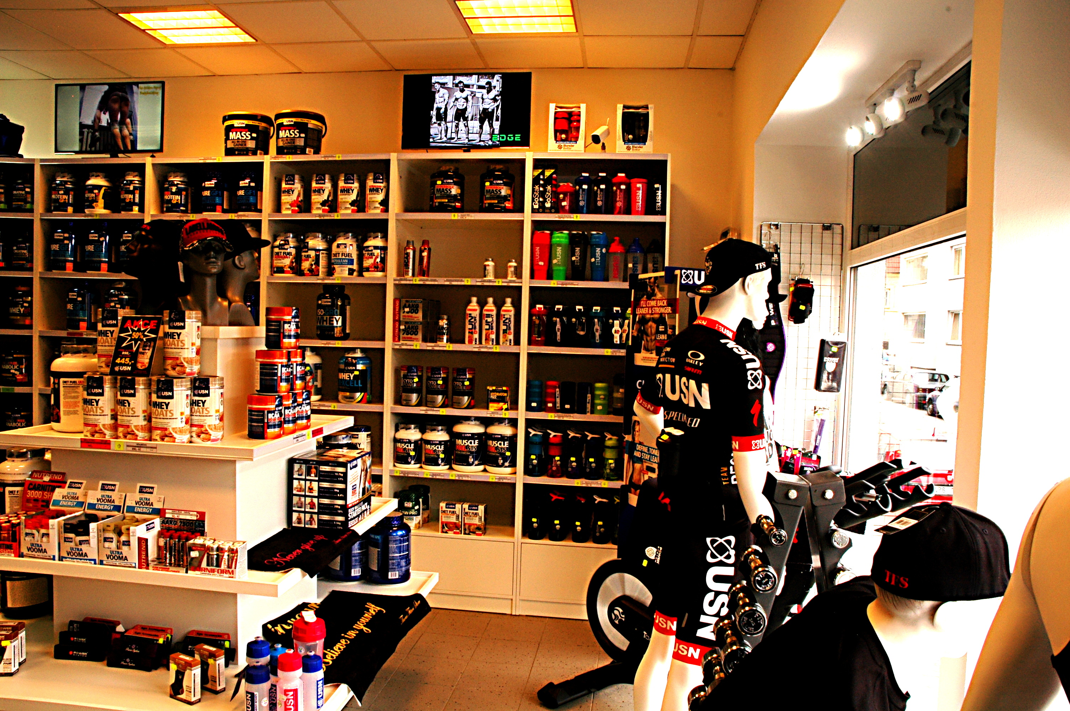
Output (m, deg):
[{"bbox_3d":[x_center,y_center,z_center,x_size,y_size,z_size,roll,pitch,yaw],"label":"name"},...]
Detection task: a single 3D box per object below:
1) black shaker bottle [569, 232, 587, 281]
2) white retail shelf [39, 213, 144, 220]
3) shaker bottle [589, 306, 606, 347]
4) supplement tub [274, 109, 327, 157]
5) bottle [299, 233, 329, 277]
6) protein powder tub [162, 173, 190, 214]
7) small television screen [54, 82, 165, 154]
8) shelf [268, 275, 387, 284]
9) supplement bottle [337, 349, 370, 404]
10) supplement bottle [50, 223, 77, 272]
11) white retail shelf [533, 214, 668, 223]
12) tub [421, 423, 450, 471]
[{"bbox_3d":[0.253,-0.566,4.601,0.097,0.284,0.100,2,3,10],"label":"black shaker bottle"},{"bbox_3d":[-2.617,-0.832,4.940,0.681,0.036,0.346,2,2,8],"label":"white retail shelf"},{"bbox_3d":[0.348,-0.159,4.421,0.093,0.225,0.093,2,2,8],"label":"shaker bottle"},{"bbox_3d":[-1.425,-1.323,4.869,0.300,0.257,0.285,2,3,0],"label":"supplement tub"},{"bbox_3d":[-1.272,-0.579,4.614,0.156,0.265,0.156,3,2,28],"label":"bottle"},{"bbox_3d":[-2.127,-0.960,4.750,0.143,0.259,0.143,2,2,-3],"label":"protein powder tub"},{"bbox_3d":[-2.564,-1.434,4.868,0.717,0.420,0.070,2,2,8],"label":"small television screen"},{"bbox_3d":[-1.165,-0.436,4.744,0.708,0.036,0.346,2,2,8],"label":"shelf"},{"bbox_3d":[-1.048,0.117,4.634,0.184,0.307,0.184,2,2,6],"label":"supplement bottle"},{"bbox_3d":[-2.882,-0.658,4.897,0.141,0.307,0.141,1,2,-5],"label":"supplement bottle"},{"bbox_3d":[0.358,-0.744,4.460,0.727,0.037,0.280,2,2,8],"label":"white retail shelf"},{"bbox_3d":[-0.573,0.527,4.600,0.162,0.258,0.162,2,2,8],"label":"tub"}]

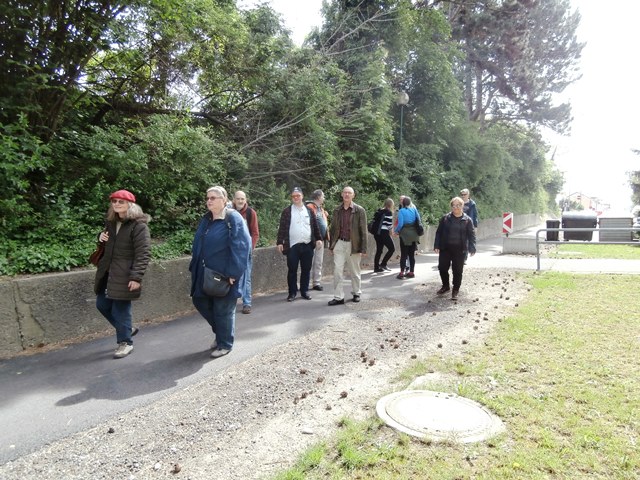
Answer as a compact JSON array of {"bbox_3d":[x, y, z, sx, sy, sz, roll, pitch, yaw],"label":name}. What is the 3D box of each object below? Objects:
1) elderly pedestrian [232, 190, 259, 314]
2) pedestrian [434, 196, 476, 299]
[{"bbox_3d":[-1.107,0.168,6.181,0.540,1.680,0.420,1,5,17],"label":"elderly pedestrian"},{"bbox_3d":[2.223,0.114,7.280,0.640,1.620,0.450,2,5,22],"label":"pedestrian"}]

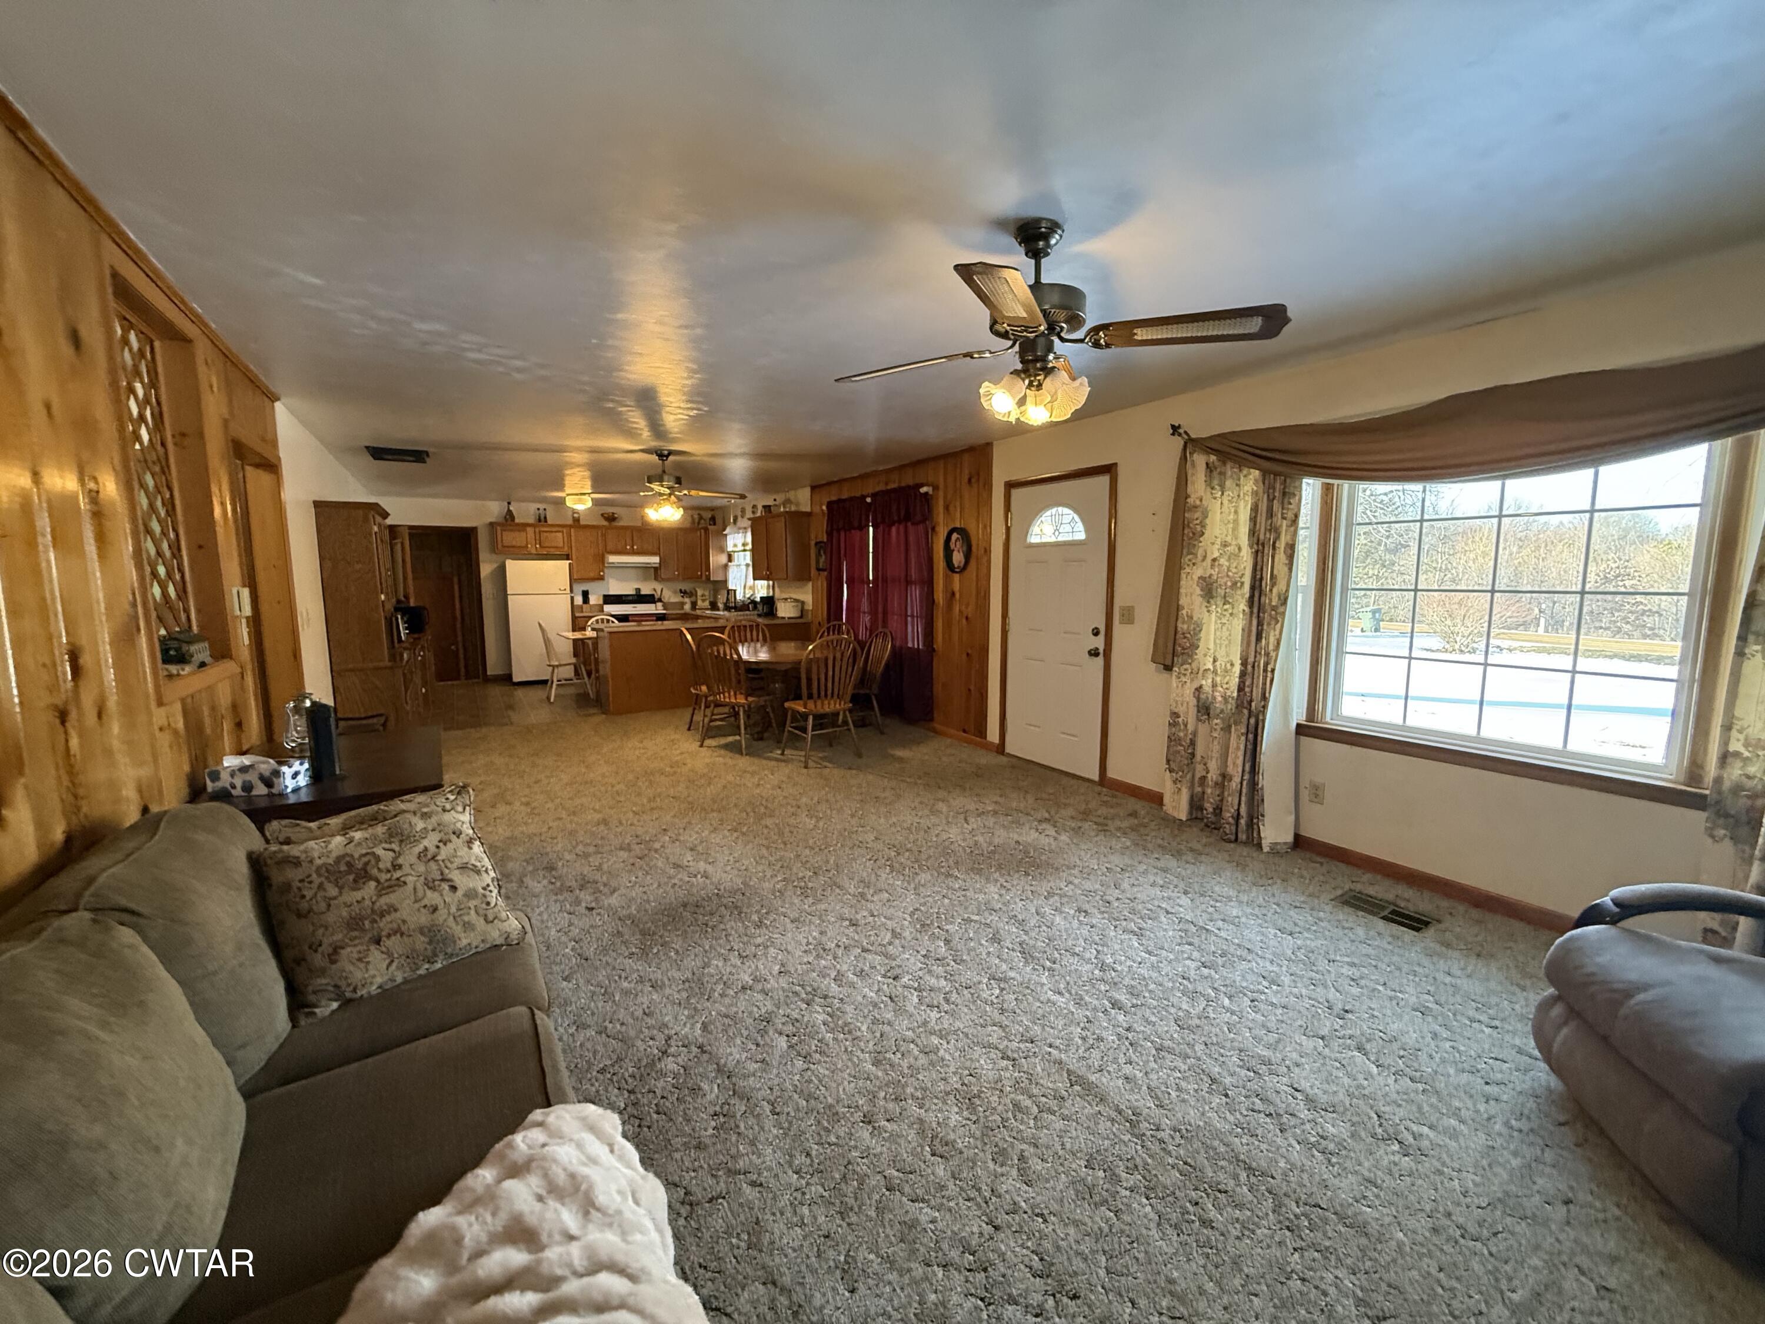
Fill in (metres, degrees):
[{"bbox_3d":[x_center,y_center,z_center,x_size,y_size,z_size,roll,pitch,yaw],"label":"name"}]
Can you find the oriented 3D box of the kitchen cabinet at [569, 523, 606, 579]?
[{"bbox_3d":[-4.276,-1.556,10.312,0.450,0.765,0.320,-4,8,-31],"label":"kitchen cabinet"}]

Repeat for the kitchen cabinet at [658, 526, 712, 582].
[{"bbox_3d":[-3.087,-1.646,11.016,0.800,0.770,0.340,-4,8,-31],"label":"kitchen cabinet"}]

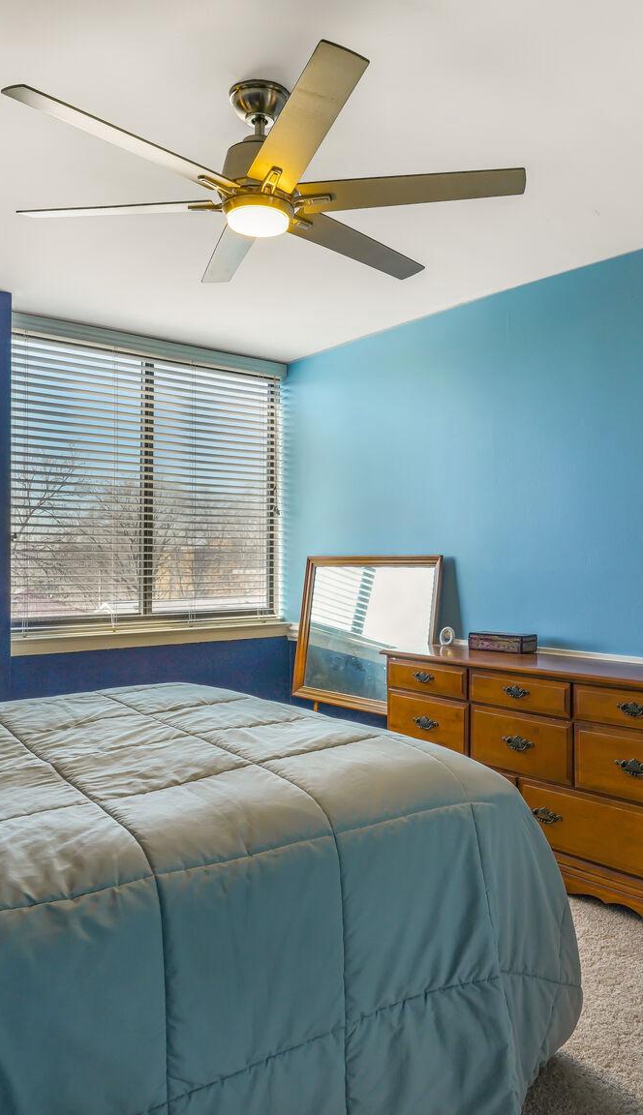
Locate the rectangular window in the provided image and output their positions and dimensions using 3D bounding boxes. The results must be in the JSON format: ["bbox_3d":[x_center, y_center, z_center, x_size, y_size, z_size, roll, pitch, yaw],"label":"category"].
[{"bbox_3d":[-0.911,-0.368,4.369,1.680,1.480,0.100,0,0,-39],"label":"rectangular window"}]

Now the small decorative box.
[{"bbox_3d":[0.786,0.369,3.423,0.240,0.070,0.130,0,0,41],"label":"small decorative box"}]

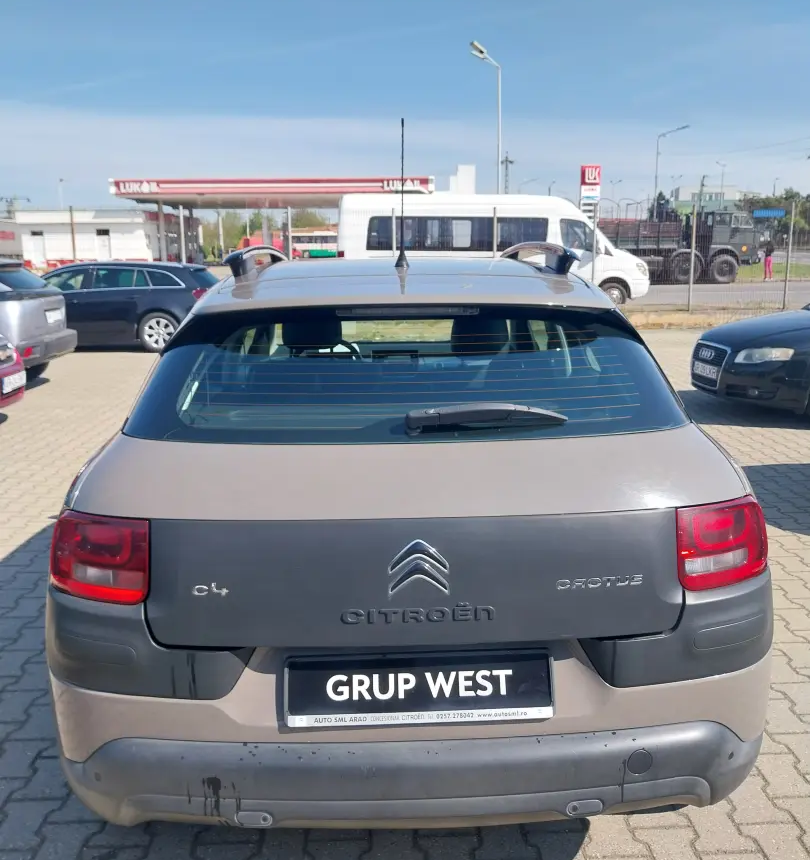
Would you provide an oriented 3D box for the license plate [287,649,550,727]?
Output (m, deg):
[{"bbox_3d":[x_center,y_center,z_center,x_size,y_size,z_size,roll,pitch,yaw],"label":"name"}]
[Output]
[{"bbox_3d":[0.029,0.513,1.615,0.530,0.140,0.020,-1,3,-3],"label":"license plate"}]

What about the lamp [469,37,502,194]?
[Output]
[{"bbox_3d":[3.113,-10.611,32.436,1.250,9.000,1.700,0,13,0],"label":"lamp"}]

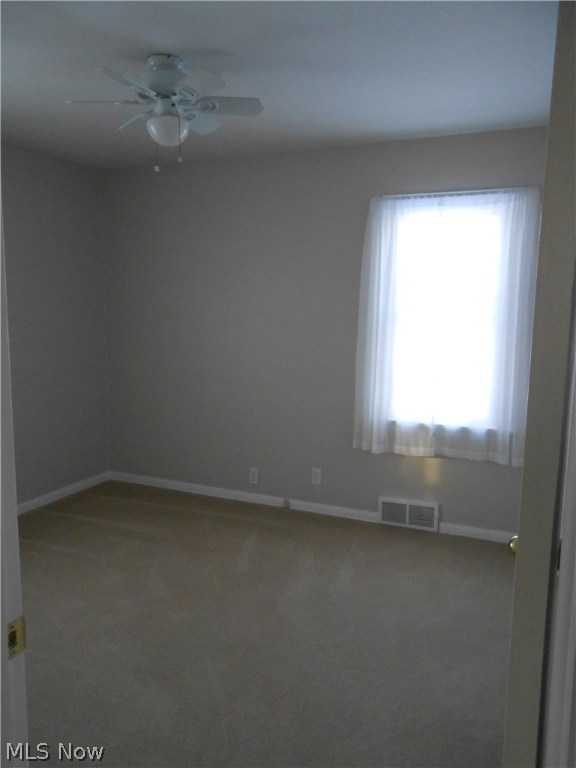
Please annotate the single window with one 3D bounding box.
[{"bbox_3d":[0.955,-0.336,3.539,1.042,1.594,0.101,4,8,22],"label":"single window"}]

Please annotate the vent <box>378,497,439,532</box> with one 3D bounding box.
[{"bbox_3d":[0.793,0.857,3.795,0.392,0.180,0.030,4,8,22],"label":"vent"}]

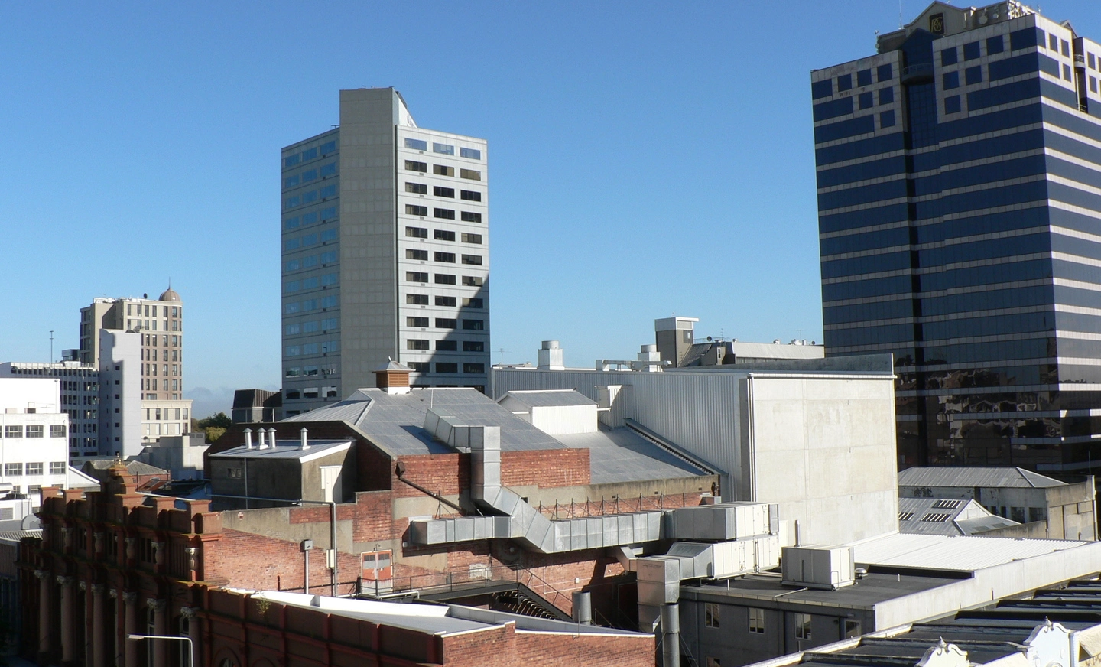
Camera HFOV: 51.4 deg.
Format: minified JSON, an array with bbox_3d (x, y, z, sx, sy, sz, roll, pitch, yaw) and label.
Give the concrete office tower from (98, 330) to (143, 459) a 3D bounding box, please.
[{"bbox_3d":[-95.371,19.228,253.938,6.300,38.200,7.400,3,-6,-42],"label":"concrete office tower"}]

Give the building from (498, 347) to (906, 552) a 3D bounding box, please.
[{"bbox_3d":[10.272,12.292,84.829,16.700,22.500,24.850,3,-6,-42],"label":"building"}]

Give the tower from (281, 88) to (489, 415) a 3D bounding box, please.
[{"bbox_3d":[-27.986,-2.933,194.686,25.500,70.700,25.200,3,-6,-42],"label":"tower"}]

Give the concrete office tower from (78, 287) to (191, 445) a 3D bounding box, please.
[{"bbox_3d":[-100.871,14.751,277.956,21.300,50.900,16.200,3,-6,-42],"label":"concrete office tower"}]

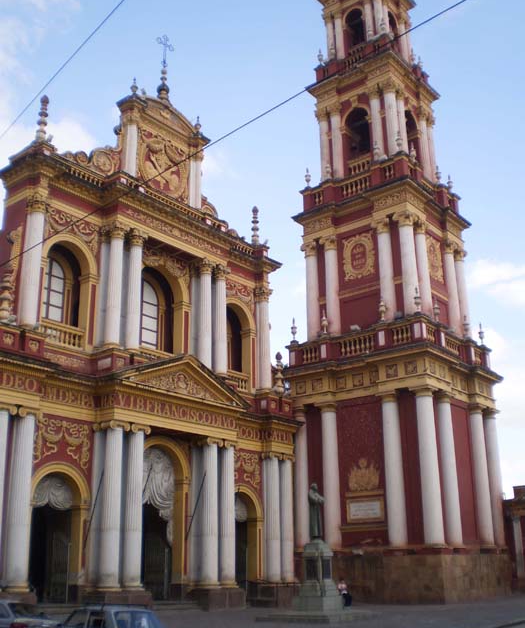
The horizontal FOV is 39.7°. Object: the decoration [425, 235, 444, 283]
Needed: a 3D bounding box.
[{"bbox_3d":[10.188,-3.351,43.412,0.200,3.000,2.300,-15,-22,37],"label":"decoration"}]

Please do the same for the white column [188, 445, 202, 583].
[{"bbox_3d":[-3.279,9.863,36.571,0.694,6.955,0.775,-16,-24,38],"label":"white column"}]

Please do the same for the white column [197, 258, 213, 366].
[{"bbox_3d":[-2.957,-0.032,38.443,0.696,6.271,0.696,-14,-22,36],"label":"white column"}]

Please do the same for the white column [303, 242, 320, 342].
[{"bbox_3d":[3.089,-1.083,44.226,0.870,6.968,0.870,-15,-22,37],"label":"white column"}]

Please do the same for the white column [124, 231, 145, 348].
[{"bbox_3d":[-6.398,-1.160,36.543,0.870,6.308,0.870,0,-18,0],"label":"white column"}]

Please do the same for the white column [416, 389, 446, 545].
[{"bbox_3d":[9.353,8.405,40.426,1.120,8.585,1.120,-15,-23,37],"label":"white column"}]

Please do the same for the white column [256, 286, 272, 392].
[{"bbox_3d":[0.147,1.569,46.630,0.900,7.000,0.900,0,-19,0],"label":"white column"}]

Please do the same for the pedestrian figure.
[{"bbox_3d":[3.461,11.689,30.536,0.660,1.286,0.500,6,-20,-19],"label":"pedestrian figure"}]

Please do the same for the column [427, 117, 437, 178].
[{"bbox_3d":[12.403,-12.111,53.115,0.800,5.250,0.800,-16,-24,38],"label":"column"}]

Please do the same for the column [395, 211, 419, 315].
[{"bbox_3d":[8.820,-3.061,44.128,1.100,7.000,1.100,-16,-24,38],"label":"column"}]

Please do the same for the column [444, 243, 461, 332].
[{"bbox_3d":[12.608,-1.725,48.307,0.920,6.700,0.920,-16,-24,38],"label":"column"}]

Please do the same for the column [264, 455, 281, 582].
[{"bbox_3d":[0.609,11.107,39.914,0.778,6.841,0.778,-14,-22,36],"label":"column"}]

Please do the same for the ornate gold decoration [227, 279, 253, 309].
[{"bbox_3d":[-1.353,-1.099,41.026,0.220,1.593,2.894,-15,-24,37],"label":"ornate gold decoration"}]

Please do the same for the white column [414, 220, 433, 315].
[{"bbox_3d":[10.263,-2.724,46.542,0.850,6.951,0.880,-15,-23,37],"label":"white column"}]

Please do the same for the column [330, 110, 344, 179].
[{"bbox_3d":[5.243,-11.969,50.707,0.775,5.642,0.775,0,-19,0],"label":"column"}]

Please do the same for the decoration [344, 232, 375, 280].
[{"bbox_3d":[6.147,-3.619,46.228,2.295,3.264,0.255,-16,-24,38],"label":"decoration"}]

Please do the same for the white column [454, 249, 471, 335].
[{"bbox_3d":[12.906,-1.348,46.854,0.850,6.018,0.850,-15,-24,37],"label":"white column"}]

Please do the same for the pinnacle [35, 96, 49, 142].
[{"bbox_3d":[-10.729,-9.514,35.468,0.512,2.652,0.512,-15,-23,37],"label":"pinnacle"}]

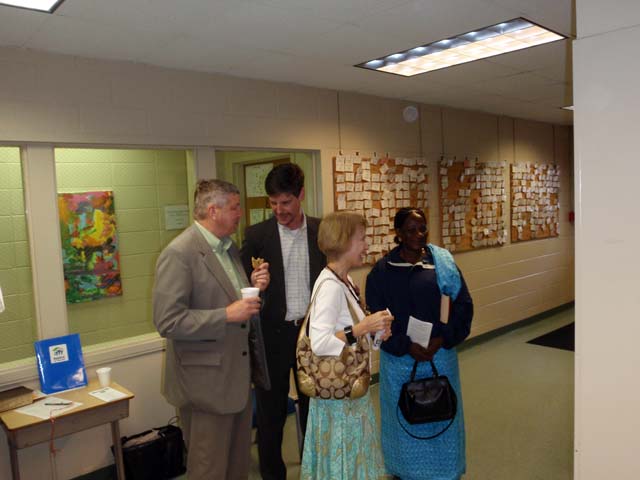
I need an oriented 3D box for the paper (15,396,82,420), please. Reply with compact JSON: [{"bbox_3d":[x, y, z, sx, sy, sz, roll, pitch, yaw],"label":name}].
[{"bbox_3d":[-1.444,0.892,2.762,0.276,0.005,0.212,0,5,30],"label":"paper"}]

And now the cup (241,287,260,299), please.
[{"bbox_3d":[-0.309,0.260,2.300,0.086,0.100,0.086,-3,5,0],"label":"cup"}]

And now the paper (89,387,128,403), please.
[{"bbox_3d":[-1.188,0.869,2.914,0.222,0.005,0.125,2,6,43],"label":"paper"}]

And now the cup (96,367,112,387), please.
[{"bbox_3d":[-1.272,0.813,3.059,0.086,0.100,0.086,-3,5,0],"label":"cup"}]

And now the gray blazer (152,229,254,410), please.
[{"bbox_3d":[-0.513,0.328,2.340,0.420,0.820,0.560,0,5,33],"label":"gray blazer"}]

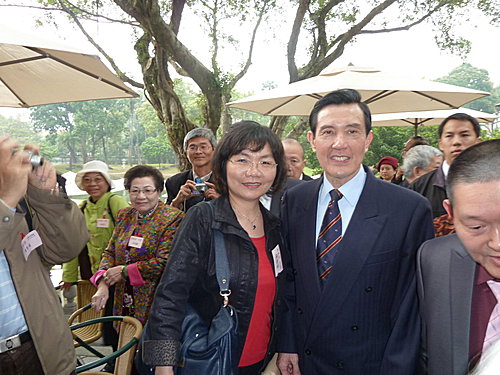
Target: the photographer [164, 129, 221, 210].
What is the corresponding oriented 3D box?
[{"bbox_3d":[-0.270,0.524,2.169,0.550,1.730,0.420,0,6,0],"label":"photographer"}]

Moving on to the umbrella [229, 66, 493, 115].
[{"bbox_3d":[1.140,-0.124,4.224,2.450,2.570,2.750,2,7,18],"label":"umbrella"}]

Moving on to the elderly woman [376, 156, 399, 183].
[{"bbox_3d":[1.370,0.458,3.651,0.500,1.540,0.320,5,8,38],"label":"elderly woman"}]

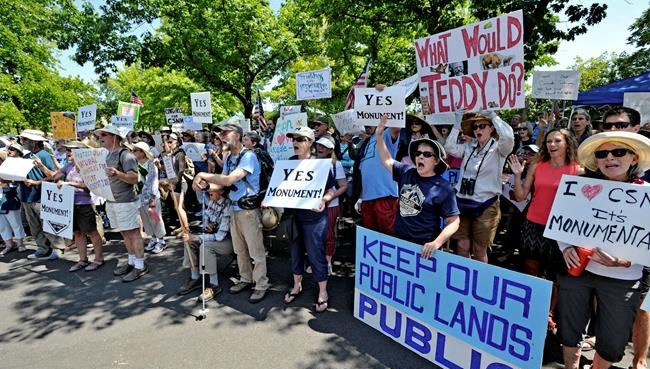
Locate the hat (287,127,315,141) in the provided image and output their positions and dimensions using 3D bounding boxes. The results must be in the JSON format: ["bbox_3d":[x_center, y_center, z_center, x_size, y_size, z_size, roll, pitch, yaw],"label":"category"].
[{"bbox_3d":[-0.224,-0.466,2.860,0.190,0.140,0.260,8,6,44],"label":"hat"}]

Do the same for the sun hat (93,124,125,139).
[{"bbox_3d":[-2.436,-0.593,3.468,0.310,0.130,0.300,2,7,-37],"label":"sun hat"}]

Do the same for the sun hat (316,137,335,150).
[{"bbox_3d":[0.000,-0.460,3.401,0.190,0.120,0.260,9,14,41],"label":"sun hat"}]

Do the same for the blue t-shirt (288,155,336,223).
[{"bbox_3d":[-0.131,0.039,2.980,0.460,0.640,0.290,3,9,25],"label":"blue t-shirt"}]

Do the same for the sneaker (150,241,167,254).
[{"bbox_3d":[-2.397,0.895,4.458,0.100,0.110,0.280,1,11,10],"label":"sneaker"}]

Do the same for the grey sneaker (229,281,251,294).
[{"bbox_3d":[-0.931,1.123,3.360,0.105,0.110,0.290,5,10,34],"label":"grey sneaker"}]

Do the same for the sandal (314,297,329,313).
[{"bbox_3d":[-0.019,1.164,3.041,0.095,0.060,0.250,2,11,11],"label":"sandal"}]

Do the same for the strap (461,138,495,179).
[{"bbox_3d":[1.309,-0.220,2.600,0.220,0.370,0.180,-7,11,-38],"label":"strap"}]

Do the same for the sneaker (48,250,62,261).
[{"bbox_3d":[-3.712,0.951,4.223,0.105,0.105,0.275,4,11,22],"label":"sneaker"}]

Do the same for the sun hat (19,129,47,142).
[{"bbox_3d":[-4.010,-0.674,4.220,0.310,0.150,0.340,5,4,32],"label":"sun hat"}]

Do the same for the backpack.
[{"bbox_3d":[-0.697,-0.055,3.056,0.360,0.560,0.330,-6,12,-27],"label":"backpack"}]

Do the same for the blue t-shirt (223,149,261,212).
[{"bbox_3d":[-0.860,-0.041,3.160,0.450,0.650,0.310,5,10,35],"label":"blue t-shirt"}]

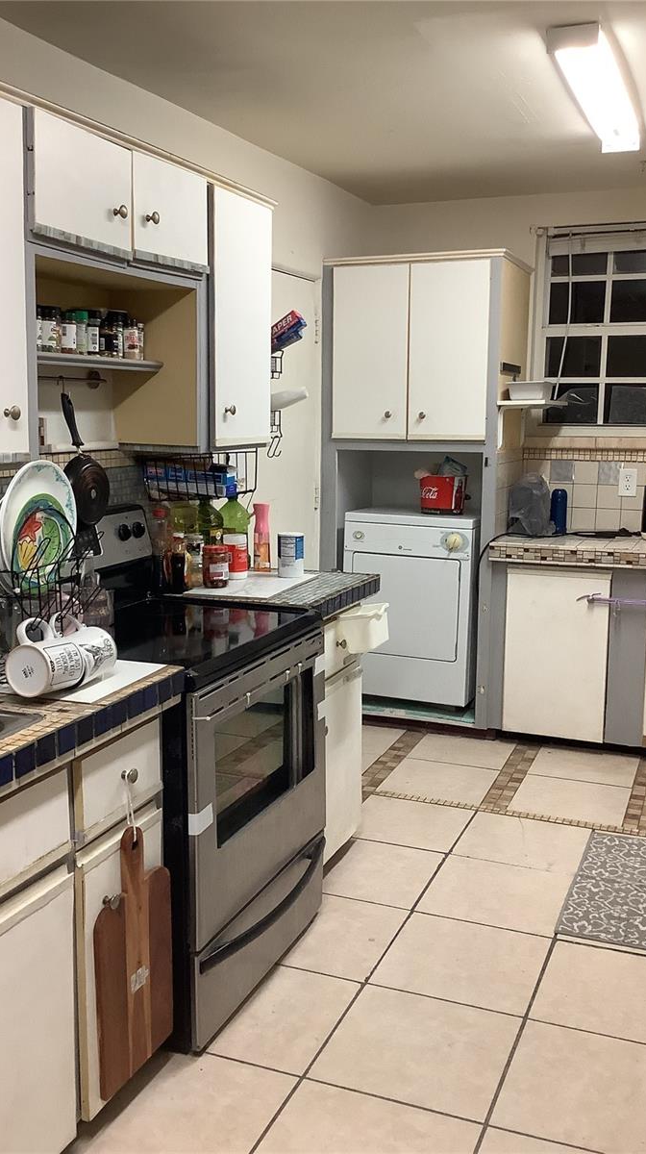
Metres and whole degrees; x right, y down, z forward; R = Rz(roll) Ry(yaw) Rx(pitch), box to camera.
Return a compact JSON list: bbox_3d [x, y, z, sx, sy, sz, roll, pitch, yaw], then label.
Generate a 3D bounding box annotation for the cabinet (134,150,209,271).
[{"bbox_3d":[-0.558,-0.996,2.873,0.328,0.260,0.403,4,10,21],"label":"cabinet"}]

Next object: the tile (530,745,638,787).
[{"bbox_3d":[1.066,0.780,4.214,0.405,0.010,0.380,4,10,22],"label":"tile"}]

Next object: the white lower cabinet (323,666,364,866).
[{"bbox_3d":[-0.213,0.560,3.322,0.570,0.560,0.440,4,10,22],"label":"white lower cabinet"}]

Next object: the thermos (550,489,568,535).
[{"bbox_3d":[1.108,-0.304,4.840,0.071,0.211,0.071,4,10,21],"label":"thermos"}]

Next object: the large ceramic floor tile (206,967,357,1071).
[{"bbox_3d":[-0.155,1.053,2.517,0.400,0.010,0.400,4,10,22],"label":"large ceramic floor tile"}]

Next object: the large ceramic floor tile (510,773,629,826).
[{"bbox_3d":[0.948,0.847,3.928,0.409,0.010,0.397,4,10,21],"label":"large ceramic floor tile"}]

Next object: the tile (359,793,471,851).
[{"bbox_3d":[0.300,0.871,3.635,0.400,0.010,0.400,4,10,22],"label":"tile"}]

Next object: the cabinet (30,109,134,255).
[{"bbox_3d":[-0.681,-0.886,2.389,0.329,0.250,0.380,4,10,22],"label":"cabinet"}]

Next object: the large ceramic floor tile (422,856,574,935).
[{"bbox_3d":[0.526,0.958,3.113,0.400,0.010,0.400,4,10,22],"label":"large ceramic floor tile"}]

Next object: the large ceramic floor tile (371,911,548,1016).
[{"bbox_3d":[0.374,1.019,2.741,0.400,0.010,0.400,4,10,22],"label":"large ceramic floor tile"}]

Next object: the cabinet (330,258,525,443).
[{"bbox_3d":[0.480,-1.018,4.688,0.768,0.774,0.591,4,10,21],"label":"cabinet"}]

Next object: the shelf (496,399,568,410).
[{"bbox_3d":[0.932,-0.766,4.565,0.197,0.018,0.555,4,10,22],"label":"shelf"}]

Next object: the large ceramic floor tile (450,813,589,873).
[{"bbox_3d":[0.696,0.922,3.584,0.412,0.012,0.414,4,10,21],"label":"large ceramic floor tile"}]

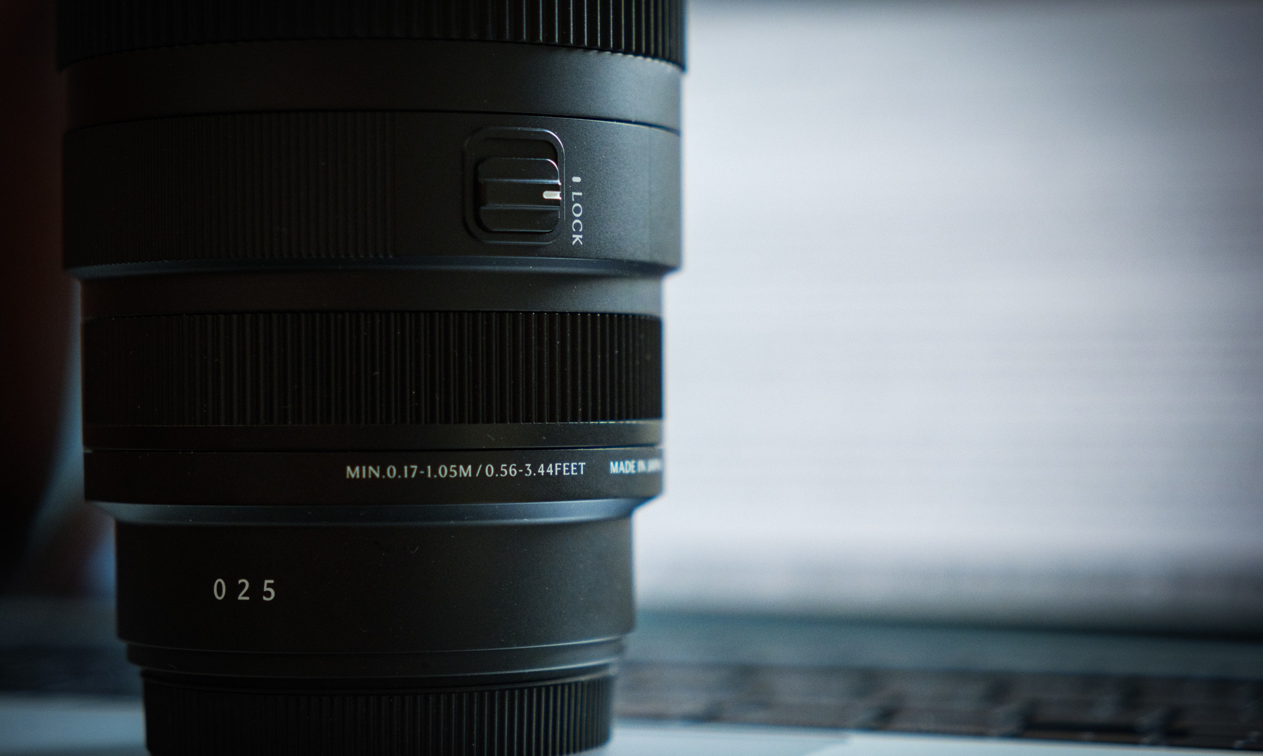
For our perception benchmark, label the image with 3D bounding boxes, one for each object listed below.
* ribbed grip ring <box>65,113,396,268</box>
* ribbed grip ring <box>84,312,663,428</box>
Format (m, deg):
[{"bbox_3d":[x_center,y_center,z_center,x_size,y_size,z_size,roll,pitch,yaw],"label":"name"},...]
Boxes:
[{"bbox_3d":[-0.030,-0.020,0.314,0.073,0.016,0.073,0,0,0],"label":"ribbed grip ring"},{"bbox_3d":[-0.030,-0.001,0.313,0.068,0.012,0.068,0,0,0],"label":"ribbed grip ring"}]

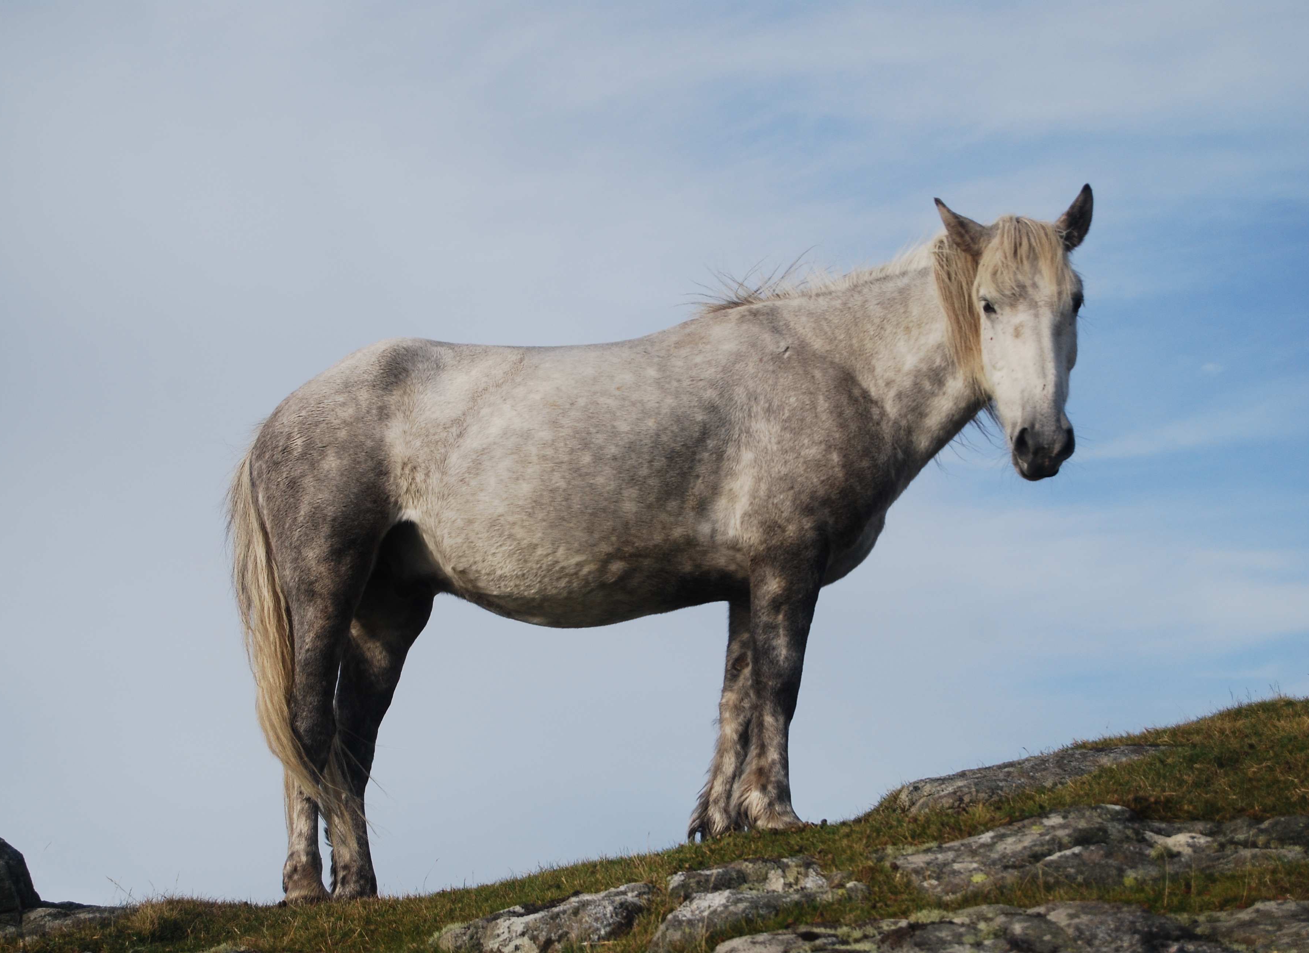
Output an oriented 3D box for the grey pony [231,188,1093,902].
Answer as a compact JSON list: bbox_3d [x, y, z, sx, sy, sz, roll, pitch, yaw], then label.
[{"bbox_3d":[0.015,0.165,7.550,1.960,1.620,0.620,-3,-8,5],"label":"grey pony"}]

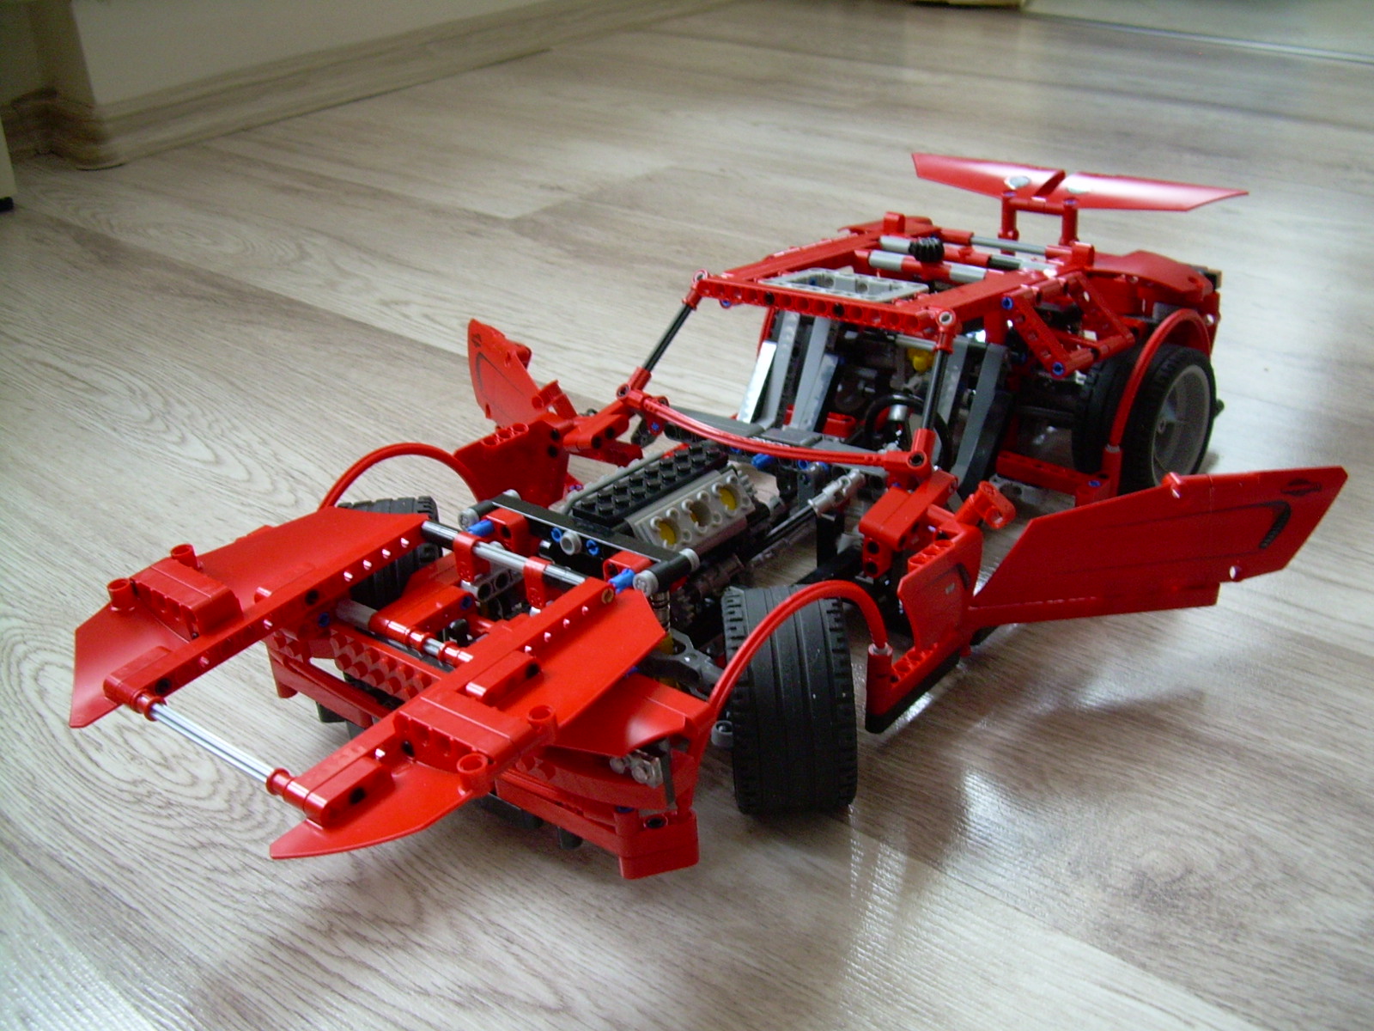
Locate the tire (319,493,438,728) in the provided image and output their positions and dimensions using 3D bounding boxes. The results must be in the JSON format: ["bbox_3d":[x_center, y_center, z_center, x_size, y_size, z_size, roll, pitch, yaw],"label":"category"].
[{"bbox_3d":[-0.102,0.029,0.535,0.035,0.069,0.069,-8,26,-8],"label":"tire"}]

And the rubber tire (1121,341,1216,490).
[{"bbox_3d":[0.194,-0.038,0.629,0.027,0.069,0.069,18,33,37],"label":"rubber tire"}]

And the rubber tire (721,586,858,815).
[{"bbox_3d":[0.031,0.056,0.460,0.035,0.069,0.069,-4,26,0],"label":"rubber tire"}]

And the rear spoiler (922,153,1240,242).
[{"bbox_3d":[0.169,-0.141,0.698,0.172,0.031,0.033,18,33,37],"label":"rear spoiler"}]

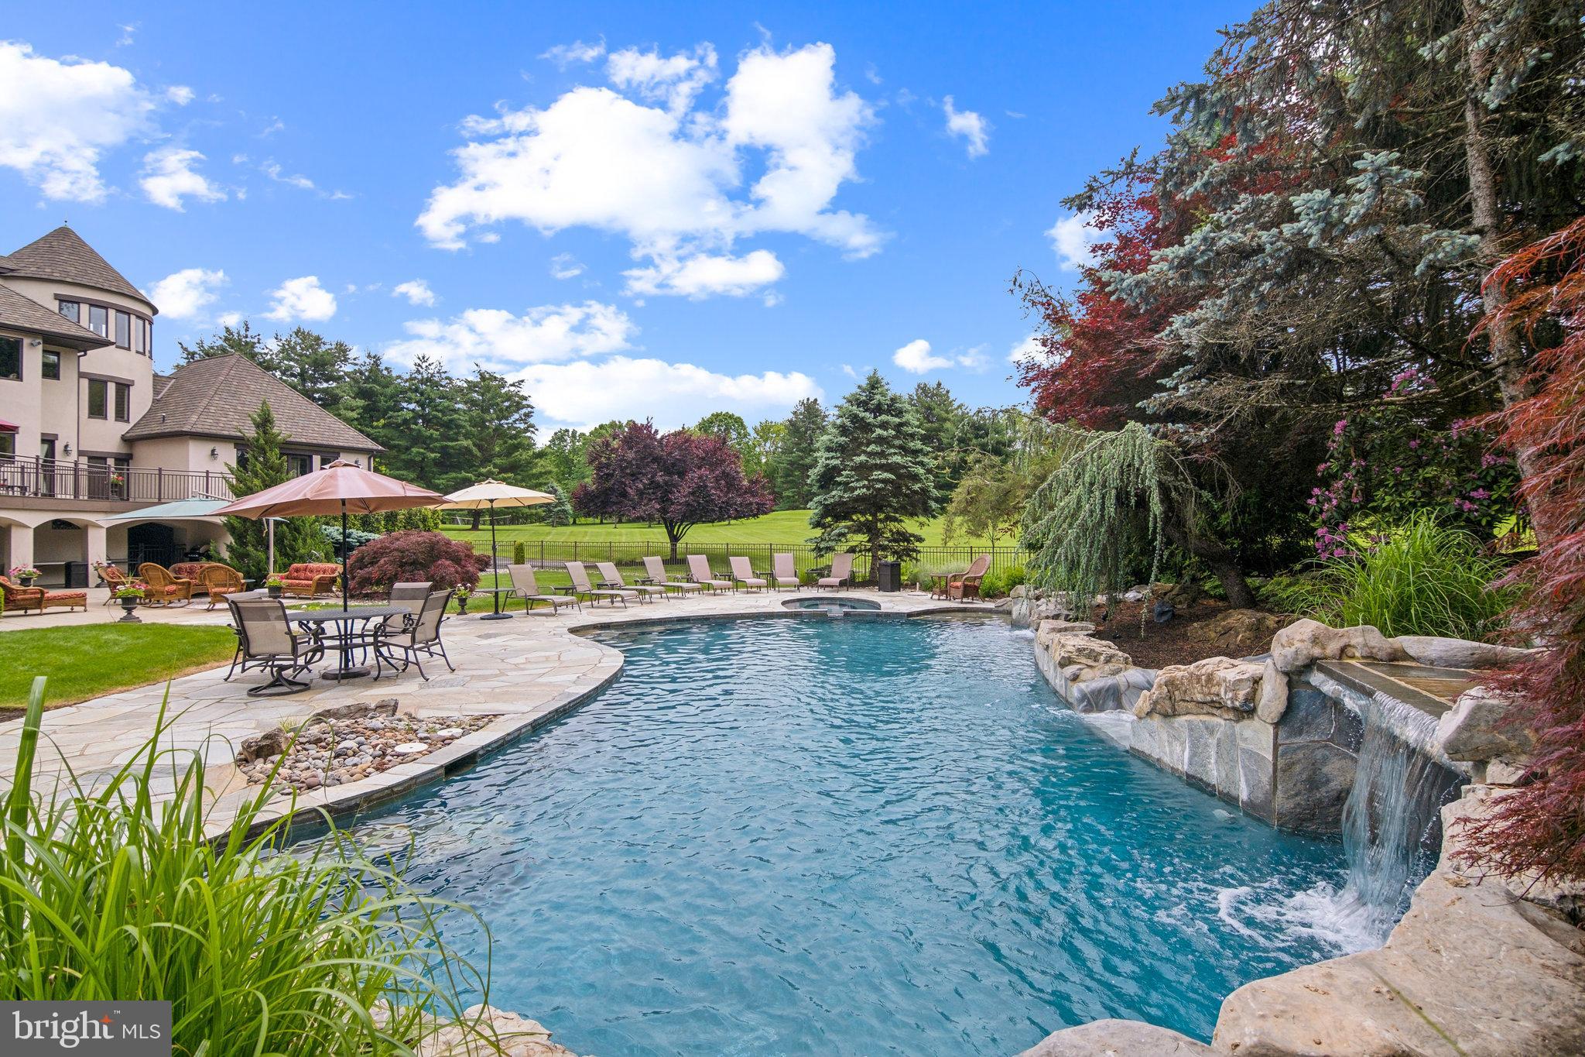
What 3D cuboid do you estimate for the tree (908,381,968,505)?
[{"bbox_3d":[15.164,-8.585,78.000,7.200,13.560,7.000,0,0,0],"label":"tree"}]

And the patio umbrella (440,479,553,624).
[{"bbox_3d":[-5.826,0.424,14.599,2.420,2.660,2.420,0,0,0],"label":"patio umbrella"}]

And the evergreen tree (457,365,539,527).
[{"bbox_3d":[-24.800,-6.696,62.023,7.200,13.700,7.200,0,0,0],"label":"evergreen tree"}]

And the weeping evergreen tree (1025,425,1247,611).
[{"bbox_3d":[4.729,-0.145,10.300,3.200,2.680,2.800,0,0,0],"label":"weeping evergreen tree"}]

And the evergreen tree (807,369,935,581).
[{"bbox_3d":[2.600,-1.645,24.311,4.200,6.850,4.200,0,0,0],"label":"evergreen tree"}]

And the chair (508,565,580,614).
[{"bbox_3d":[-5.169,1.267,15.569,1.573,0.977,0.700,0,0,31],"label":"chair"}]

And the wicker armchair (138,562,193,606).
[{"bbox_3d":[-14.050,1.258,16.748,0.760,1.000,0.860,0,0,5],"label":"wicker armchair"}]

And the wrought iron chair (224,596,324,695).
[{"bbox_3d":[-5.430,1.231,7.932,0.640,0.990,0.710,0,0,-8],"label":"wrought iron chair"}]

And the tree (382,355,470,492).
[{"bbox_3d":[-35.083,-8.282,72.000,8.600,16.800,8.200,0,0,0],"label":"tree"}]

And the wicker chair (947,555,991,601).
[{"bbox_3d":[4.260,1.209,17.902,0.850,1.100,0.680,0,0,-16],"label":"wicker chair"}]

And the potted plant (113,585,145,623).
[{"bbox_3d":[-12.309,1.373,13.898,0.470,0.760,0.470,0,0,0],"label":"potted plant"}]

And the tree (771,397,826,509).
[{"bbox_3d":[1.200,-8.036,80.020,6.500,12.100,6.500,0,0,0],"label":"tree"}]

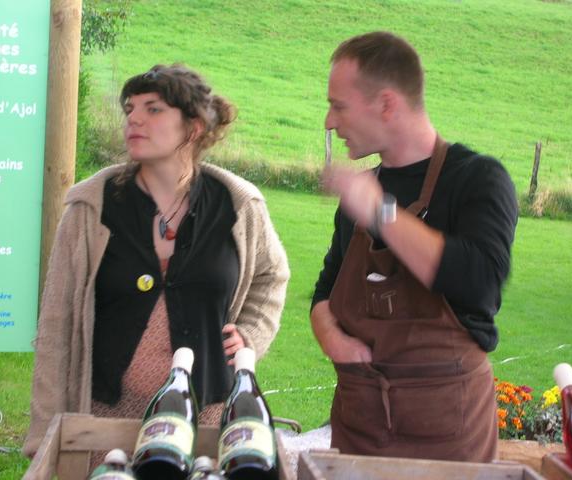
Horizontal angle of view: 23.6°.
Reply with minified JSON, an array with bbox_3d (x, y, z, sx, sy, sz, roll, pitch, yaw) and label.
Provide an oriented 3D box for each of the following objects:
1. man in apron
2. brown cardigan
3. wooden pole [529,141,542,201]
[{"bbox_3d":[0.222,0.456,2.916,0.500,1.780,0.460,7,7,33],"label":"man in apron"},{"bbox_3d":[-0.295,0.205,3.121,0.590,0.760,0.340,3,6,0],"label":"brown cardigan"},{"bbox_3d":[3.361,-0.864,18.552,0.090,0.950,0.090,7,6,0],"label":"wooden pole"}]

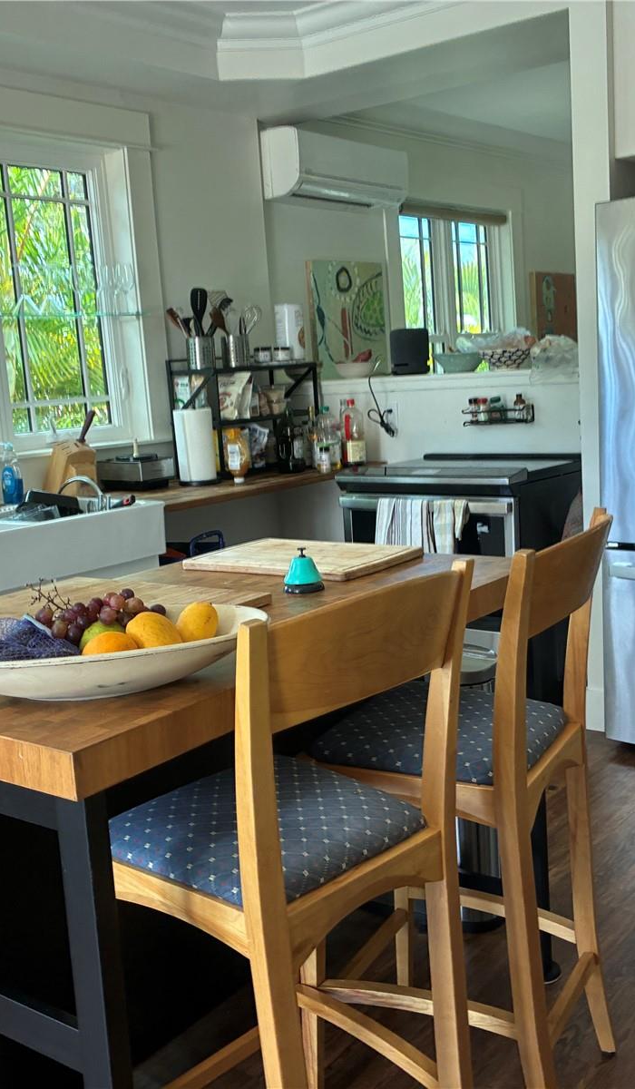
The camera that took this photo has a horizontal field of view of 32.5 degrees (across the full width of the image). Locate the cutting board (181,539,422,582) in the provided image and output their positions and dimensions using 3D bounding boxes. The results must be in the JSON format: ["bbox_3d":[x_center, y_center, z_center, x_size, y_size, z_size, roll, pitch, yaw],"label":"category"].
[{"bbox_3d":[-0.032,0.034,2.440,0.443,0.015,0.307,3,11,36],"label":"cutting board"}]

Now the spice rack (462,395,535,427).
[{"bbox_3d":[0.752,-0.551,4.546,0.302,0.115,0.075,3,11,36],"label":"spice rack"}]

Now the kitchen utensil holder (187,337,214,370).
[{"bbox_3d":[-0.494,-0.811,4.612,0.118,0.134,0.118,-4,9,1],"label":"kitchen utensil holder"}]

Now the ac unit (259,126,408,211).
[{"bbox_3d":[0.113,-1.847,5.444,0.205,0.300,0.960,3,11,36],"label":"ac unit"}]

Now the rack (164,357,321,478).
[{"bbox_3d":[-0.311,-0.590,4.899,0.270,0.495,0.706,3,11,36],"label":"rack"}]

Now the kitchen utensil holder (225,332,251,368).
[{"bbox_3d":[-0.350,-0.852,4.805,0.118,0.134,0.118,-4,9,1],"label":"kitchen utensil holder"}]

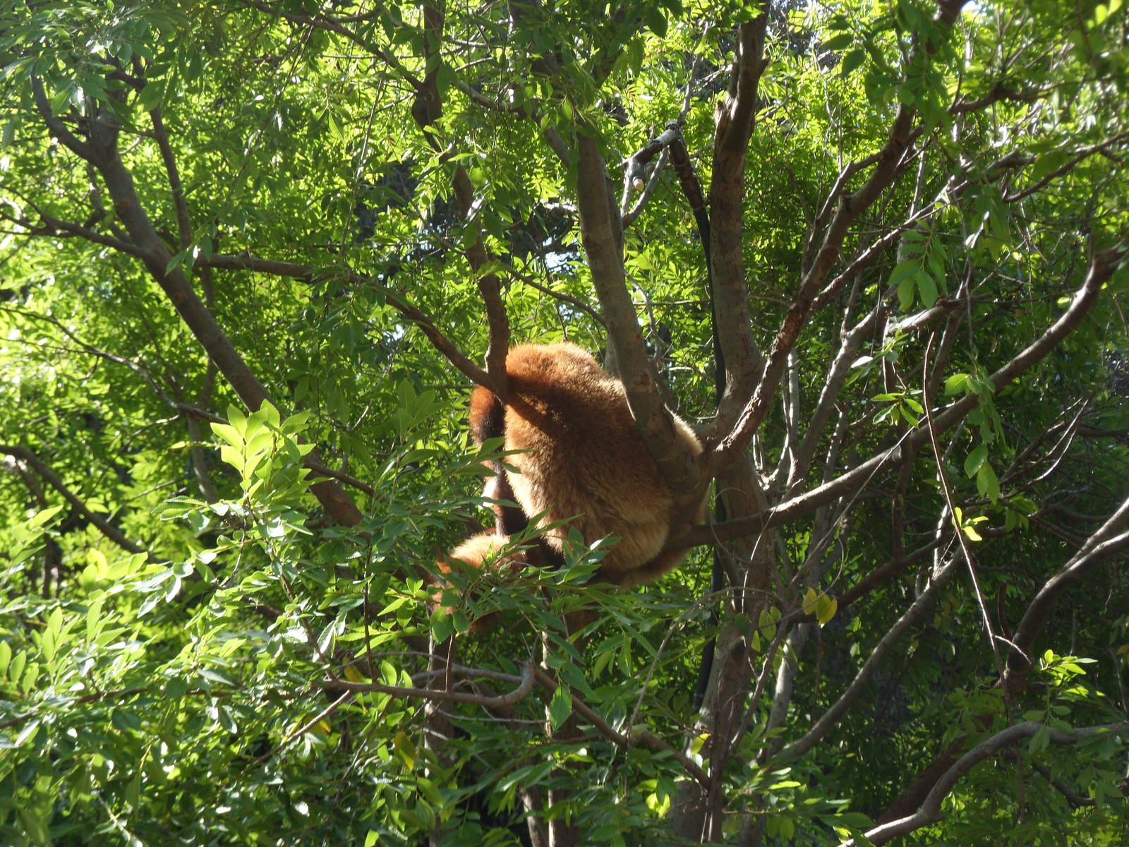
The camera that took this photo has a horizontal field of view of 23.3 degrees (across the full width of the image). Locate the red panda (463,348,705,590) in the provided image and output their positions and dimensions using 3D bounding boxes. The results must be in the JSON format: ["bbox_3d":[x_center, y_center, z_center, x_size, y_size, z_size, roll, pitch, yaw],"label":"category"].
[{"bbox_3d":[0.047,0.095,6.400,0.460,0.560,0.440,4,-8,-27],"label":"red panda"}]

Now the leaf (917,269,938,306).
[{"bbox_3d":[0.795,-0.297,6.000,0.042,0.085,0.014,-18,-5,5],"label":"leaf"}]

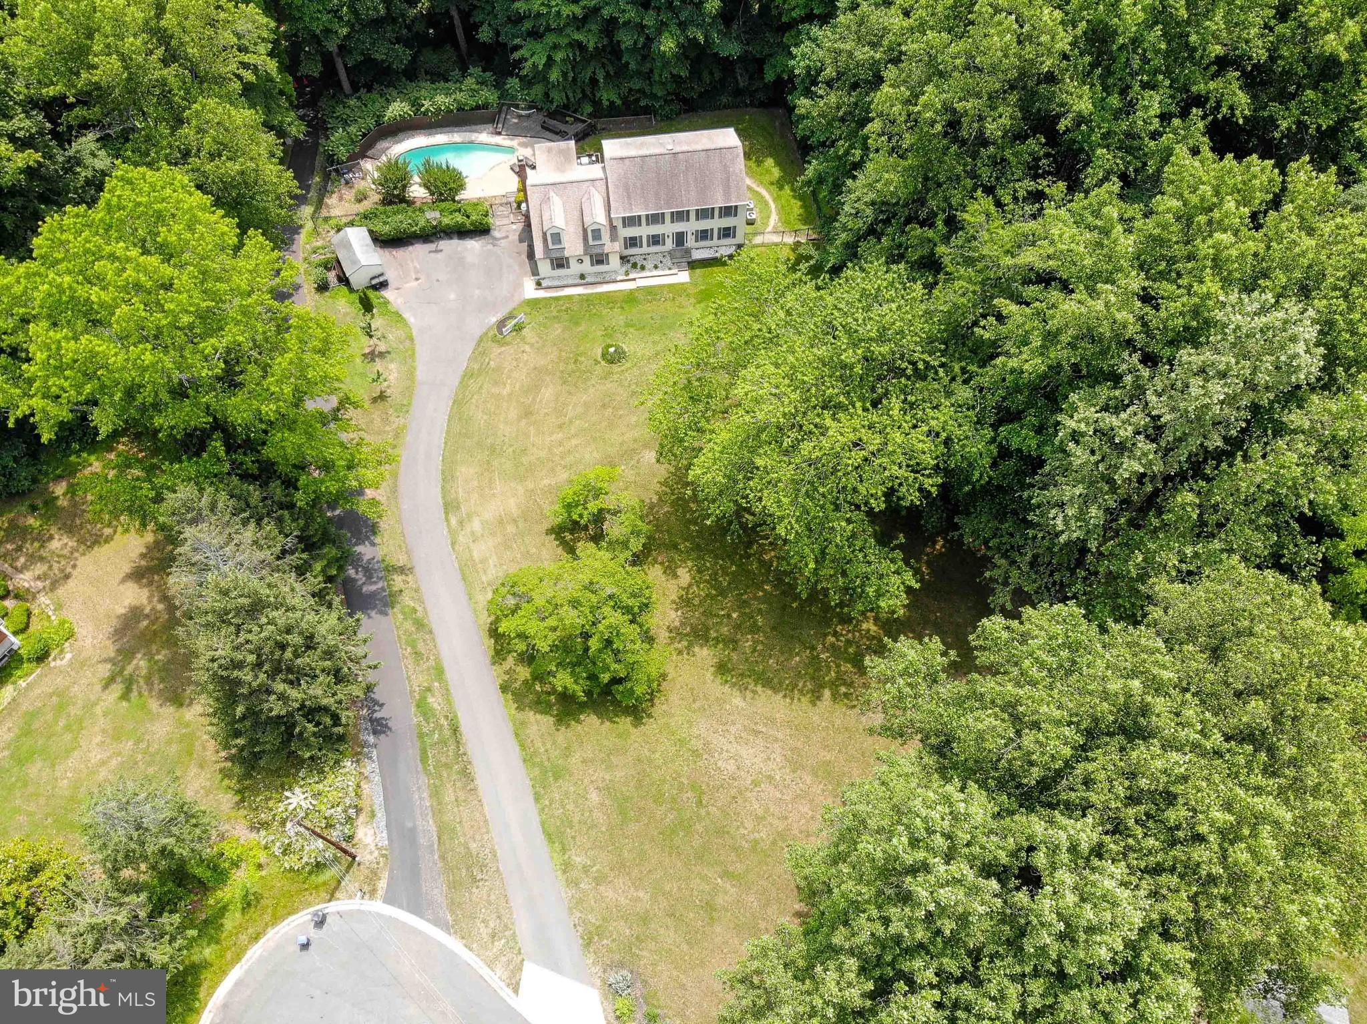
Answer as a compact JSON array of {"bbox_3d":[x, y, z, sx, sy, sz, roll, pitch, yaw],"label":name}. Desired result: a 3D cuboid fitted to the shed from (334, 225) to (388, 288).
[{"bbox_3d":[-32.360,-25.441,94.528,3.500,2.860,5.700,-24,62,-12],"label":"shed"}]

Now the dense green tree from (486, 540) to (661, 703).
[{"bbox_3d":[-7.791,8.345,69.738,12.400,7.000,12.200,-1,62,0],"label":"dense green tree"}]

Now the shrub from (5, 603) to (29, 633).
[{"bbox_3d":[-51.893,8.178,73.555,1.600,1.250,2.000,29,66,15],"label":"shrub"}]

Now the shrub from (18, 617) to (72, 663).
[{"bbox_3d":[-50.268,10.106,74.741,3.900,1.600,2.300,-32,64,-16],"label":"shrub"}]

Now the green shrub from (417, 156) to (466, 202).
[{"bbox_3d":[-24.984,-34.318,97.878,4.900,4.000,4.700,-2,59,0],"label":"green shrub"}]

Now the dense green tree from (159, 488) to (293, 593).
[{"bbox_3d":[-33.980,2.531,71.732,9.300,9.500,9.000,-1,62,0],"label":"dense green tree"}]

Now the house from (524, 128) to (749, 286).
[{"bbox_3d":[-4.547,-30.745,90.288,20.250,7.960,13.010,-6,62,-3],"label":"house"}]

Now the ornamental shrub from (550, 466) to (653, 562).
[{"bbox_3d":[-6.385,0.329,74.454,7.800,6.300,7.800,-1,62,0],"label":"ornamental shrub"}]

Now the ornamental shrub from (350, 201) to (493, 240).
[{"bbox_3d":[-25.475,-28.421,92.581,12.920,2.100,2.300,-6,62,-3],"label":"ornamental shrub"}]

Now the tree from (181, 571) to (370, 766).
[{"bbox_3d":[-28.507,10.901,66.582,11.900,10.500,12.000,-1,62,0],"label":"tree"}]

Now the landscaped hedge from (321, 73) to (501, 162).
[{"bbox_3d":[-29.685,-44.329,103.827,19.000,3.300,5.800,-14,60,-7],"label":"landscaped hedge"}]

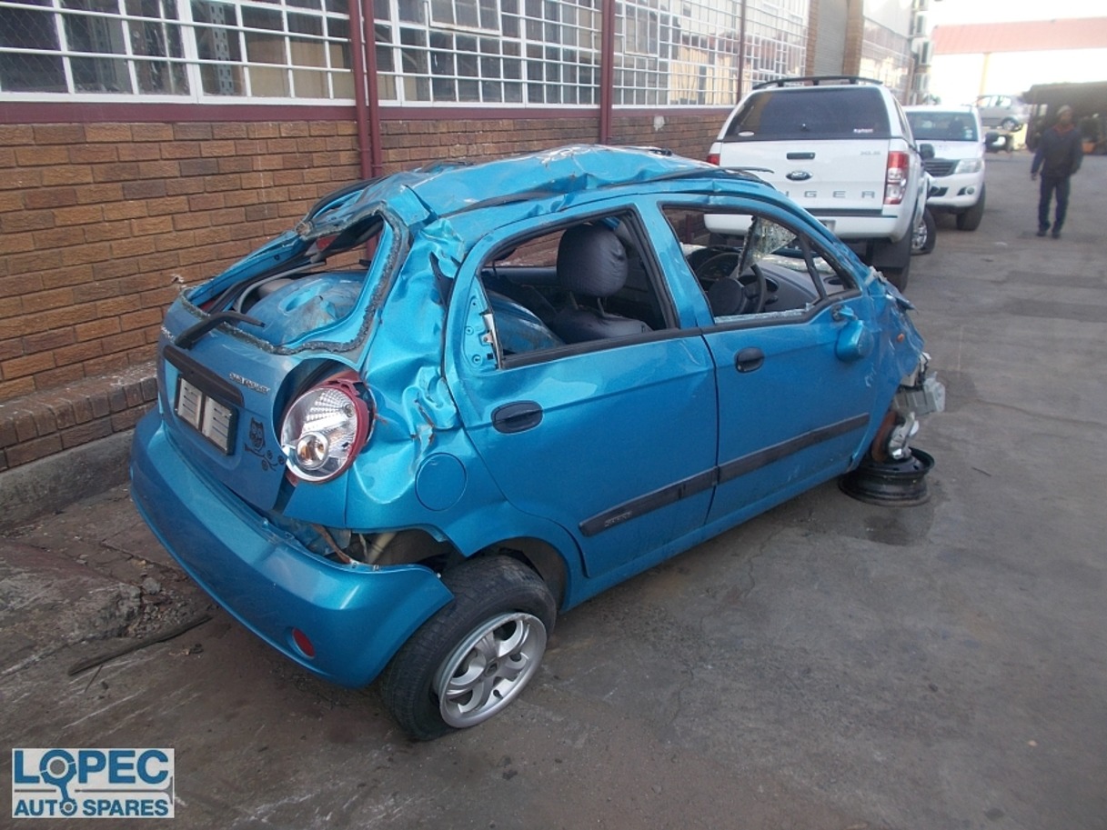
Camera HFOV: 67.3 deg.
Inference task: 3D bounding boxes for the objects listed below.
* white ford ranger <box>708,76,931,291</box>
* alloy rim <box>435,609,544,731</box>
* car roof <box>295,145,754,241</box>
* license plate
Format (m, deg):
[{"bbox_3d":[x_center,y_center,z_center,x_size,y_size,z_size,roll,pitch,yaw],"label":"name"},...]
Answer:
[{"bbox_3d":[3.190,-2.660,9.330,1.900,1.880,5.350,8,21,23],"label":"white ford ranger"},{"bbox_3d":[-0.207,0.661,2.291,0.365,0.365,0.150,-18,36,-39],"label":"alloy rim"},{"bbox_3d":[-0.104,-0.741,2.741,1.550,0.280,1.120,-18,26,-40],"label":"car roof"},{"bbox_3d":[-0.964,-0.003,2.305,0.020,0.120,0.430,1,13,-45],"label":"license plate"}]

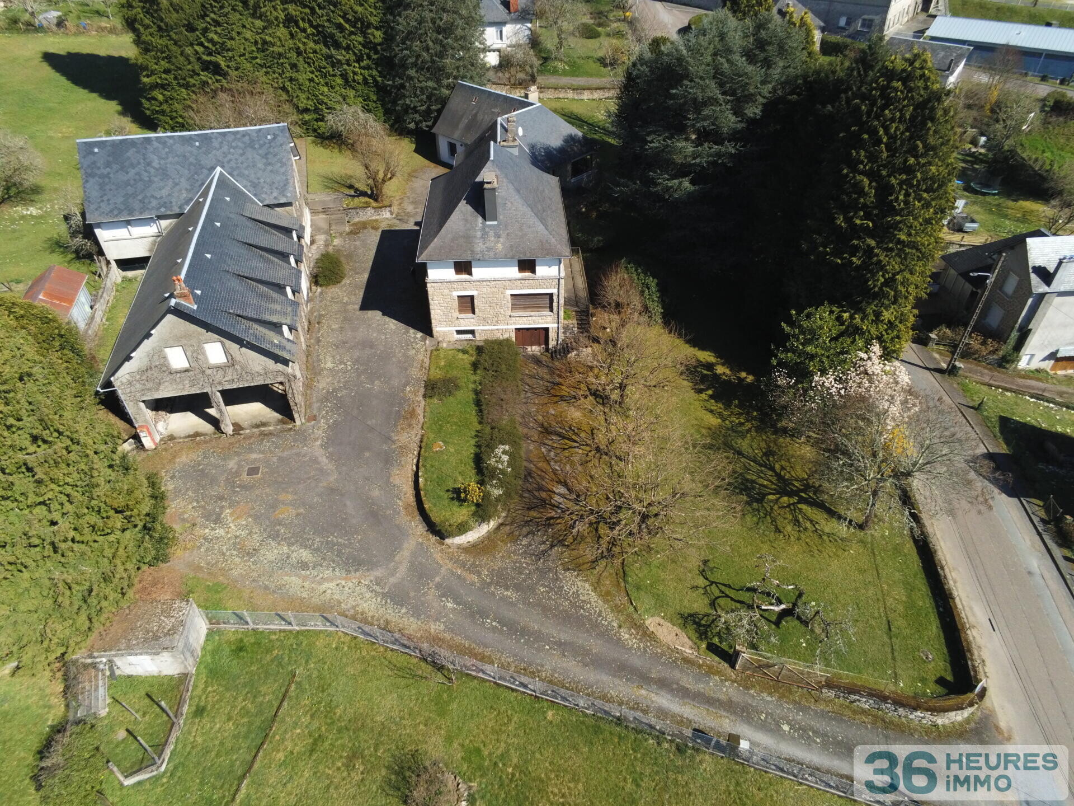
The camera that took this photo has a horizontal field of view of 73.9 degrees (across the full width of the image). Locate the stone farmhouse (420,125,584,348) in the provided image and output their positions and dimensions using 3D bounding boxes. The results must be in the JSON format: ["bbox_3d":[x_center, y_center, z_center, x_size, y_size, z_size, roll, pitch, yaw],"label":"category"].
[{"bbox_3d":[-2.850,-11.906,48.683,9.455,12.240,11.781,-2,41,-1],"label":"stone farmhouse"}]

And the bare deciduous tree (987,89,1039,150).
[{"bbox_3d":[46.916,-27.880,70.312,4.464,5.300,4.241,-1,41,0],"label":"bare deciduous tree"}]

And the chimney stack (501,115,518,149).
[{"bbox_3d":[-1.843,-17.977,47.503,1.224,2.550,0.816,-2,41,-1],"label":"chimney stack"}]

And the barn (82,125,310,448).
[{"bbox_3d":[-22.471,-9.356,46.742,13.520,11.128,24.024,-8,41,-8],"label":"barn"}]

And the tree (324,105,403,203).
[{"bbox_3d":[-13.768,-19.565,56.982,6.030,6.900,5.427,-1,41,0],"label":"tree"}]

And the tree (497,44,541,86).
[{"bbox_3d":[-2.066,-39.183,81.737,4.805,4.600,4.565,-1,41,0],"label":"tree"}]

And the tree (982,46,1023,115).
[{"bbox_3d":[50.234,-35.117,77.189,3.632,7.200,3.450,-1,41,0],"label":"tree"}]

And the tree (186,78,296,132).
[{"bbox_3d":[-28.861,-29.397,69.635,10.480,5.600,6.812,-1,41,0],"label":"tree"}]

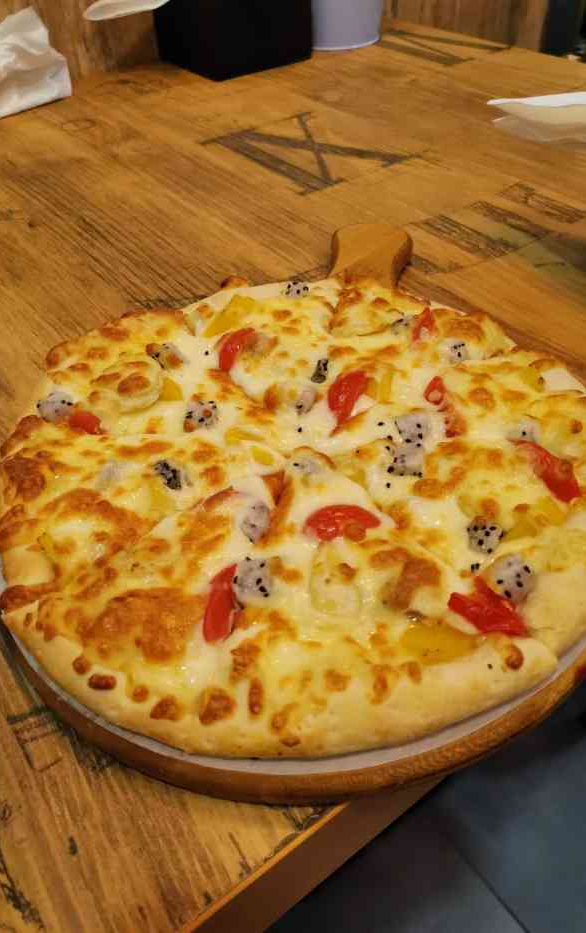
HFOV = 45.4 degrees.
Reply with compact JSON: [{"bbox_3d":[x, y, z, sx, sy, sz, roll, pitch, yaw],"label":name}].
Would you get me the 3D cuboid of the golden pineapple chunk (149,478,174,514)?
[{"bbox_3d":[-0.051,0.012,0.274,0.011,0.007,0.016,-10,44,-7],"label":"golden pineapple chunk"}]

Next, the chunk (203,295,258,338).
[{"bbox_3d":[-0.032,-0.079,0.366,0.017,0.009,0.033,13,46,17],"label":"chunk"}]

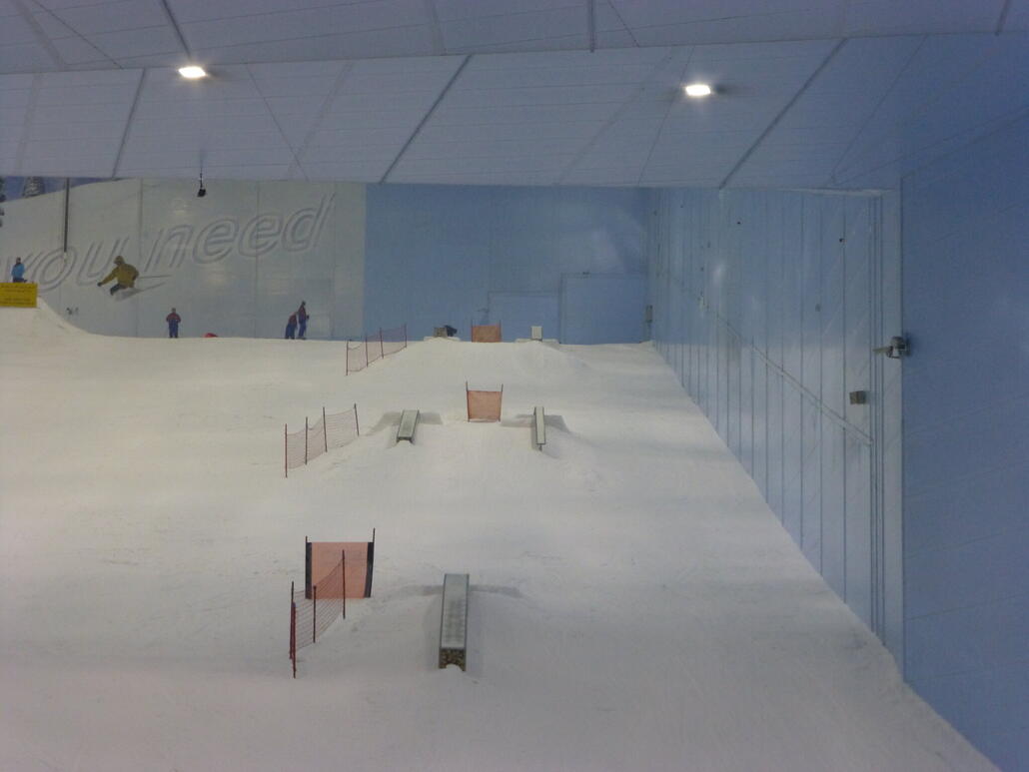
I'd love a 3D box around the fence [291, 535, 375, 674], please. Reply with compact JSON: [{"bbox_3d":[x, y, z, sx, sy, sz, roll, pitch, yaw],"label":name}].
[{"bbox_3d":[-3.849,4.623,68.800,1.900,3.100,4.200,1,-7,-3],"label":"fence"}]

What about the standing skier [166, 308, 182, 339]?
[{"bbox_3d":[-17.318,-3.194,165.000,0.760,1.560,0.420,2,-7,-6],"label":"standing skier"}]

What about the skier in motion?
[{"bbox_3d":[-19.605,-5.425,160.000,1.500,1.850,1.600,7,-10,-40],"label":"skier in motion"}]

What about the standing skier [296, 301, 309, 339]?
[{"bbox_3d":[-10.405,-3.196,159.000,0.620,1.830,0.550,-2,-8,17],"label":"standing skier"}]

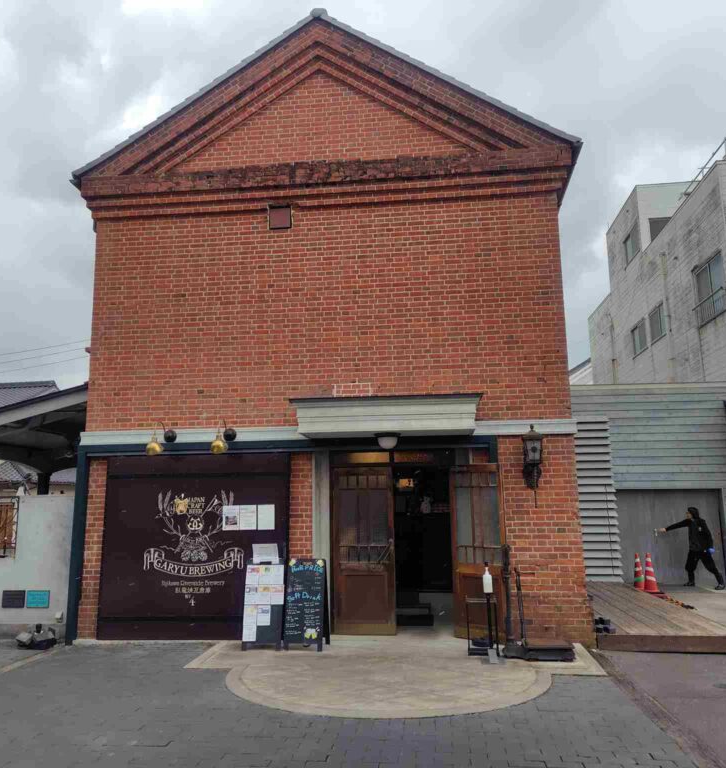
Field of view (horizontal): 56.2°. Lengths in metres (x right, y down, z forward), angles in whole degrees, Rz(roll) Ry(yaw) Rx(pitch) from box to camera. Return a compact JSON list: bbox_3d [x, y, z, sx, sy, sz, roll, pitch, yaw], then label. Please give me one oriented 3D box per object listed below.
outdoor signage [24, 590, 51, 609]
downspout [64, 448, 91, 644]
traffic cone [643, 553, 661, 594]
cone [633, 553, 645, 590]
[{"bbox_3d":[-3.957,2.632,8.300,0.295,0.210,0.020,-2,-10,6],"label":"outdoor signage"},{"bbox_3d":[-3.545,1.987,8.458,0.110,2.340,0.110,-2,-10,6],"label":"downspout"},{"bbox_3d":[5.310,3.492,12.563,0.340,0.700,0.340,-2,-10,6],"label":"traffic cone"},{"bbox_3d":[5.234,3.561,12.913,0.340,0.700,0.340,-2,-10,6],"label":"cone"}]

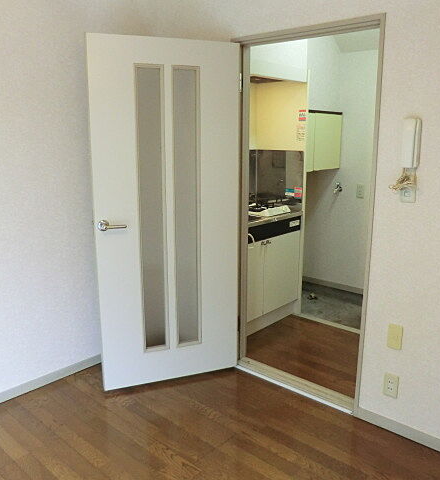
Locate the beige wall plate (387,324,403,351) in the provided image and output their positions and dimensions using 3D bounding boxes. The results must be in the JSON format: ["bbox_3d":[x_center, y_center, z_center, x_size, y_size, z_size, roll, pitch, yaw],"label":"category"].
[{"bbox_3d":[0.881,0.488,2.226,0.070,0.120,0.010,10,15,40],"label":"beige wall plate"}]

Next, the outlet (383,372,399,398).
[{"bbox_3d":[0.845,0.720,2.192,0.069,0.120,0.010,10,15,40],"label":"outlet"}]

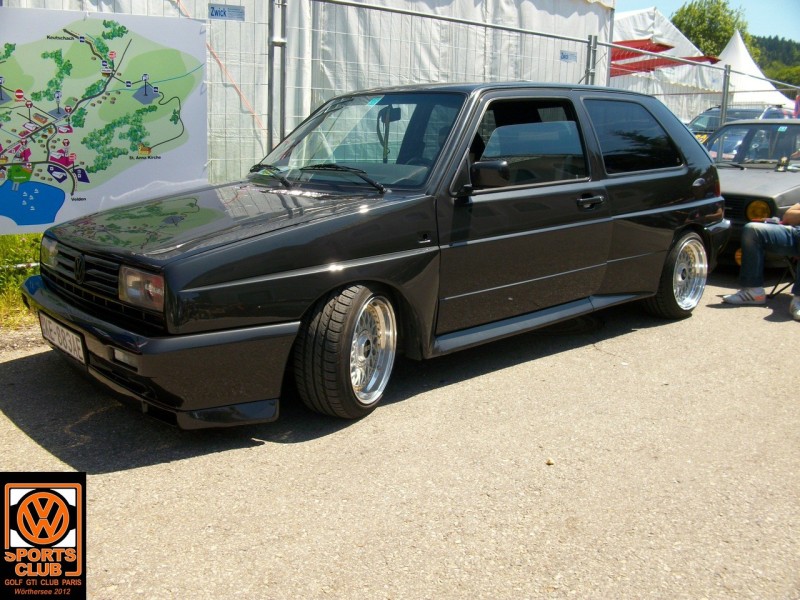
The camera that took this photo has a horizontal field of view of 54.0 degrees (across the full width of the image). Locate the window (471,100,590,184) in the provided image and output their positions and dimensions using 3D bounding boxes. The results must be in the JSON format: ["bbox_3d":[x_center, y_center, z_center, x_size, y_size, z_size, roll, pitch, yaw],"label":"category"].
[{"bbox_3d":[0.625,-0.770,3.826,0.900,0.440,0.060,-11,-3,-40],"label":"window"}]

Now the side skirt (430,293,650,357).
[{"bbox_3d":[0.784,0.062,3.986,1.750,0.115,0.130,-11,17,-40],"label":"side skirt"}]

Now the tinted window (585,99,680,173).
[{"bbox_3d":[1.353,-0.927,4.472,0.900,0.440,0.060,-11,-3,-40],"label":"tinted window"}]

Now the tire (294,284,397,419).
[{"bbox_3d":[-0.194,0.192,3.203,0.205,0.550,0.550,5,14,23],"label":"tire"}]

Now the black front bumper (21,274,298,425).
[{"bbox_3d":[-1.129,0.136,3.349,0.620,0.430,1.660,-11,17,-40],"label":"black front bumper"}]

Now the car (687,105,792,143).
[{"bbox_3d":[6.750,-2.870,14.700,4.400,1.520,1.780,-5,11,-32],"label":"car"}]

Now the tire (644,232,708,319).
[{"bbox_3d":[1.674,-0.166,4.776,0.550,0.550,0.205,-11,17,-40],"label":"tire"}]

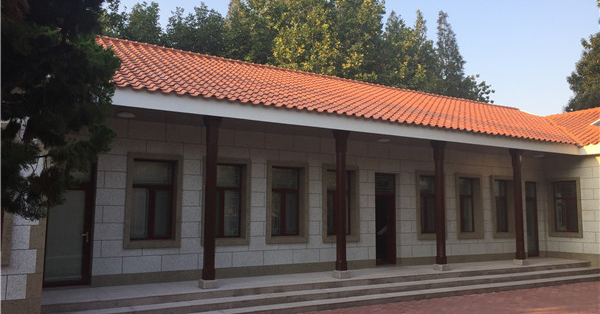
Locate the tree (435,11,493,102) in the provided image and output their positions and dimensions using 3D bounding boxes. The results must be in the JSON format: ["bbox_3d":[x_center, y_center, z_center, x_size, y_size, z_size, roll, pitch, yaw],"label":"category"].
[{"bbox_3d":[10.098,-2.032,31.054,4.200,14.550,4.200,4,-7,-30],"label":"tree"}]

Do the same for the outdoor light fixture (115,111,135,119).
[{"bbox_3d":[-3.442,-0.829,9.950,0.360,0.090,0.360,4,-7,-30],"label":"outdoor light fixture"}]

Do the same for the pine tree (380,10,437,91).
[{"bbox_3d":[6.223,-1.702,28.185,4.200,13.335,4.200,4,-7,-31],"label":"pine tree"}]

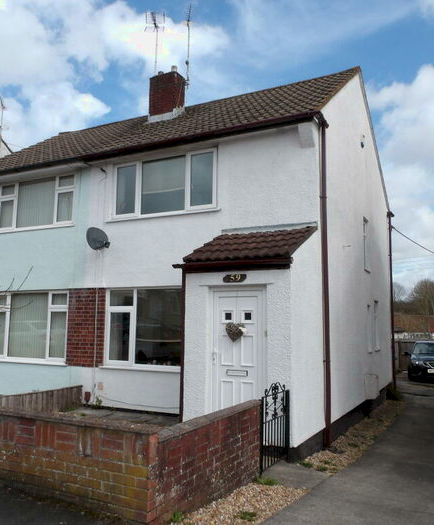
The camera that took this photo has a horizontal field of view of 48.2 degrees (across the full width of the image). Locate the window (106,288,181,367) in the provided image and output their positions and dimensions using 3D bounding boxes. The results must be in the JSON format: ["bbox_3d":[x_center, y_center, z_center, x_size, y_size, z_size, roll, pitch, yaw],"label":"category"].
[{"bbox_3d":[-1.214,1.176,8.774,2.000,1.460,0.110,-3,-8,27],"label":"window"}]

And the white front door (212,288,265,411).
[{"bbox_3d":[0.312,1.329,6.431,0.840,1.950,0.080,-3,-9,28],"label":"white front door"}]

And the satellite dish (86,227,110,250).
[{"bbox_3d":[-2.331,-0.470,9.508,0.430,0.430,0.340,9,-11,-44],"label":"satellite dish"}]

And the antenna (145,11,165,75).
[{"bbox_3d":[-1.669,-5.898,13.089,0.500,1.720,0.580,1,-8,-1],"label":"antenna"}]

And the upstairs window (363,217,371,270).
[{"bbox_3d":[3.440,-0.391,11.264,0.100,1.210,0.630,-3,-8,27],"label":"upstairs window"}]

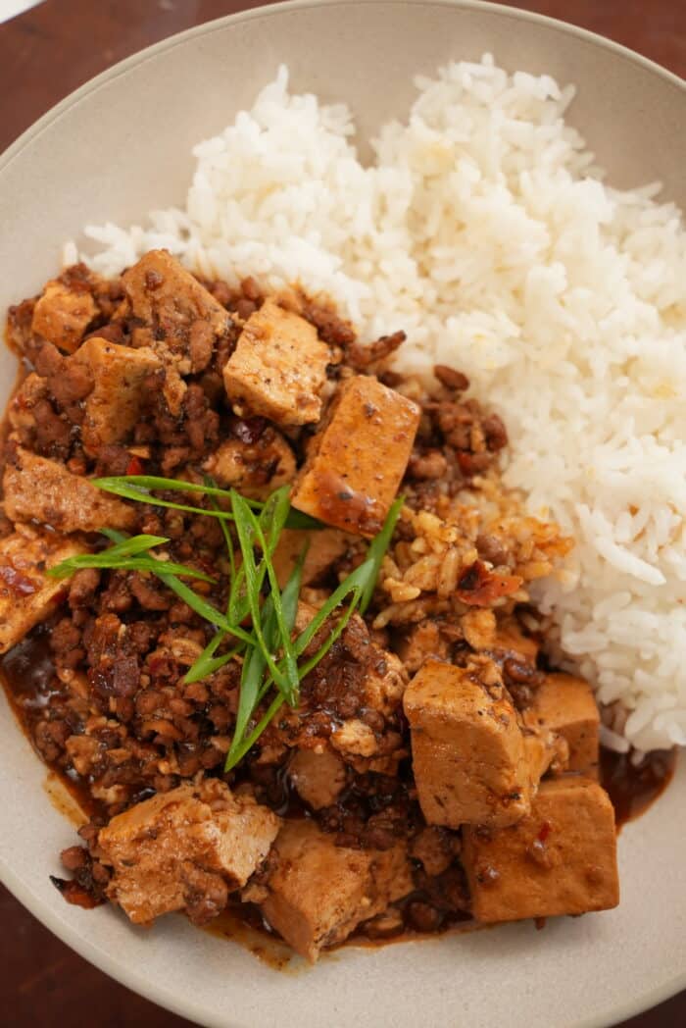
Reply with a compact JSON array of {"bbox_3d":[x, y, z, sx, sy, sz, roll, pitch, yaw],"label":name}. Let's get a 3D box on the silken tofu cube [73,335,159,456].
[{"bbox_3d":[-0.052,-0.026,0.195,0.018,0.018,0.024,7,80,-1],"label":"silken tofu cube"}]

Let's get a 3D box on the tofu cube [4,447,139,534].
[{"bbox_3d":[-0.064,-0.004,0.193,0.025,0.017,0.015,10,85,-5],"label":"tofu cube"}]

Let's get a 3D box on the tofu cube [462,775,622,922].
[{"bbox_3d":[0.043,0.075,0.183,0.030,0.022,0.025,-2,80,-4],"label":"tofu cube"}]

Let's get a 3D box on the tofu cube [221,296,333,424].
[{"bbox_3d":[-0.014,-0.035,0.195,0.021,0.018,0.019,23,76,7],"label":"tofu cube"}]

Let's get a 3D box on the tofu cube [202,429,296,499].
[{"bbox_3d":[-0.023,-0.010,0.199,0.020,0.018,0.018,-5,73,-7],"label":"tofu cube"}]

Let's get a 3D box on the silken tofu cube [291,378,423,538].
[{"bbox_3d":[0.003,-0.012,0.191,0.018,0.020,0.033,23,76,-2],"label":"silken tofu cube"}]

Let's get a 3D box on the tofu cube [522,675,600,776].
[{"bbox_3d":[0.052,0.052,0.192,0.017,0.018,0.018,-5,114,15],"label":"tofu cube"}]

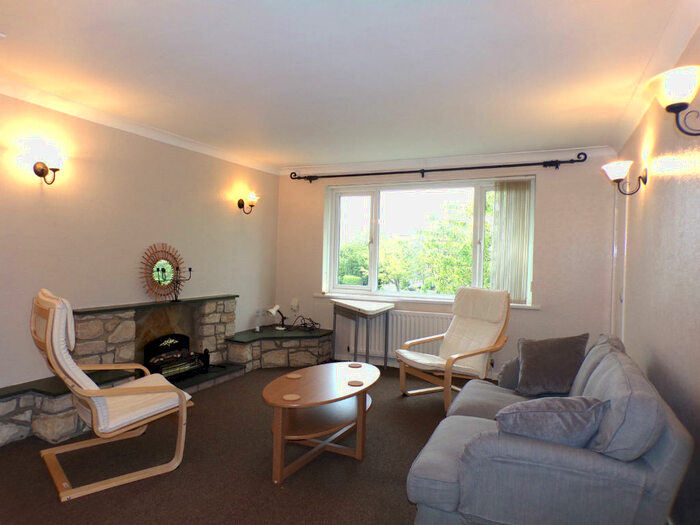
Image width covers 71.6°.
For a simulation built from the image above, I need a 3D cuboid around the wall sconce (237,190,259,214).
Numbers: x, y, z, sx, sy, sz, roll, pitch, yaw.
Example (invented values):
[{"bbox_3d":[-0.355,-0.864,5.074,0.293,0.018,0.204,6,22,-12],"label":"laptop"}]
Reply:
[{"bbox_3d":[-1.148,-0.679,5.607,0.265,0.237,0.189,2,1,26],"label":"wall sconce"}]

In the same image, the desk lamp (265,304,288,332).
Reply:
[{"bbox_3d":[-0.888,0.669,5.947,0.255,0.305,0.131,1,1,-9],"label":"desk lamp"}]

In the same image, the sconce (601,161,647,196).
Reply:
[{"bbox_3d":[1.875,-0.583,3.326,0.265,0.237,0.189,2,1,26],"label":"sconce"}]

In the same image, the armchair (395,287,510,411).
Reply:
[{"bbox_3d":[0.892,0.721,4.319,0.767,1.016,0.685,1,1,-27],"label":"armchair"}]

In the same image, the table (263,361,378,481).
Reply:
[{"bbox_3d":[-0.156,0.978,3.061,0.618,0.473,1.130,2,1,22],"label":"table"}]

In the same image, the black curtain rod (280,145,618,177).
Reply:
[{"bbox_3d":[0.830,-1.121,5.422,3.947,0.077,0.075,2,1,26],"label":"black curtain rod"}]

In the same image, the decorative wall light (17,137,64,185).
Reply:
[{"bbox_3d":[-2.162,-0.683,3.525,0.265,0.237,0.189,2,1,26],"label":"decorative wall light"}]

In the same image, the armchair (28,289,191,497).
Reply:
[{"bbox_3d":[-1.398,0.672,2.872,0.774,1.026,0.692,1,1,-40],"label":"armchair"}]

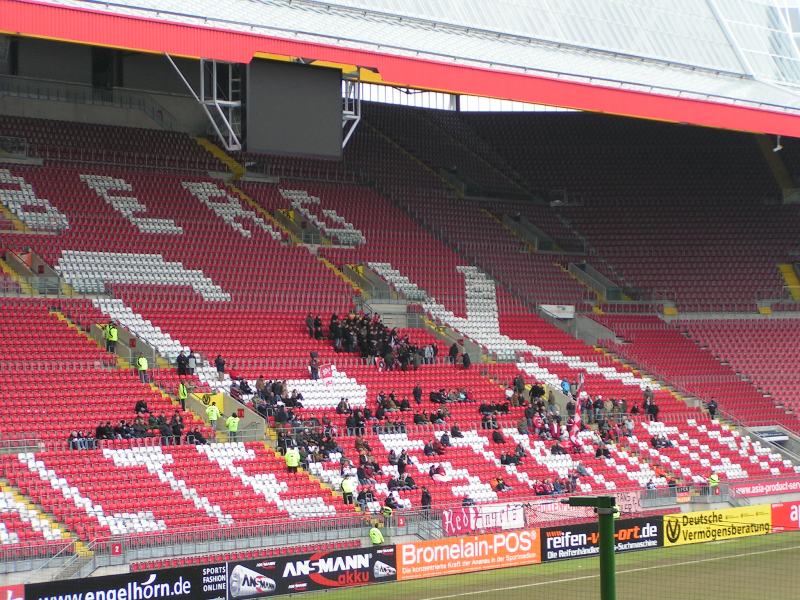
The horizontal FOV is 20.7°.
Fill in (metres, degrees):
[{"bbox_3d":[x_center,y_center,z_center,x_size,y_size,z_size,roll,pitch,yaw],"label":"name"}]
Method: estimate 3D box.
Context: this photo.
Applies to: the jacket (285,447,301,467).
[{"bbox_3d":[-5.471,7.973,111.744,0.660,0.900,0.420,-1,-2,-7],"label":"jacket"}]

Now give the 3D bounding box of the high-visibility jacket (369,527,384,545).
[{"bbox_3d":[-1.049,10.717,100.090,0.620,0.800,0.380,-1,-2,23],"label":"high-visibility jacket"}]

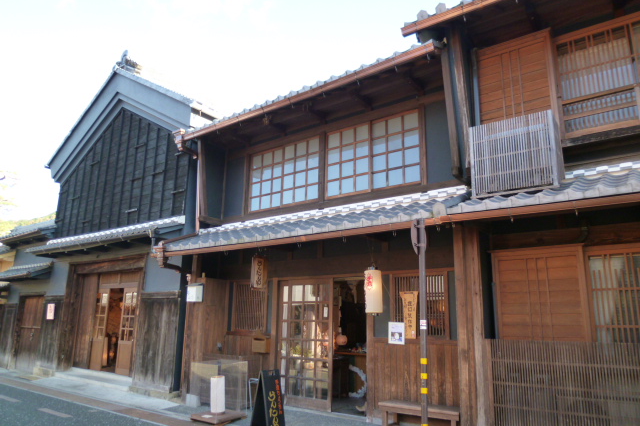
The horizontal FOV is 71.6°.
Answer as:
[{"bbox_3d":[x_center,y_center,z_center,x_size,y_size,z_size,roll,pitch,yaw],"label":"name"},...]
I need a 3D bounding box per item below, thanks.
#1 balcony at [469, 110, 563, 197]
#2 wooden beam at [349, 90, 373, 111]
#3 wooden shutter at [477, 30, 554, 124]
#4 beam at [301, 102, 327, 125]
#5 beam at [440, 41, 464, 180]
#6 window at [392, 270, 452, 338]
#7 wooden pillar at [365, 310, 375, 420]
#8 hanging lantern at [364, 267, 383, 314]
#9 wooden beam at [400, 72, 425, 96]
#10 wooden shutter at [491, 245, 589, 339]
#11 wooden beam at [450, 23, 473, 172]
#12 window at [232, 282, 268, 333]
[{"bbox_3d":[2.421,-0.647,5.507,0.964,0.928,0.459,-9,-18,35],"label":"balcony"},{"bbox_3d":[0.622,-1.795,6.994,0.120,0.140,0.600,-8,-16,36],"label":"wooden beam"},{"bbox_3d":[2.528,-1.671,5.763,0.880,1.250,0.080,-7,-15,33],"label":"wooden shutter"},{"bbox_3d":[-0.117,-1.762,7.764,0.133,0.214,0.592,-9,-18,35],"label":"beam"},{"bbox_3d":[1.694,-1.363,5.762,0.100,1.690,0.110,-8,-7,36],"label":"beam"},{"bbox_3d":[1.479,1.365,6.533,0.893,0.964,0.082,-9,-18,35],"label":"window"},{"bbox_3d":[0.736,2.020,6.397,0.125,1.840,0.120,-8,-16,36],"label":"wooden pillar"},{"bbox_3d":[0.718,1.036,5.930,0.245,0.610,0.245,1,-13,0],"label":"hanging lantern"},{"bbox_3d":[1.348,-1.902,6.464,0.120,0.140,0.600,-8,-16,36],"label":"wooden beam"},{"bbox_3d":[2.647,0.998,5.385,1.020,1.137,0.112,-9,-18,35],"label":"wooden shutter"},{"bbox_3d":[1.933,-1.581,5.979,0.117,2.111,0.122,-9,-18,35],"label":"wooden beam"},{"bbox_3d":[-1.342,1.795,8.535,0.928,0.964,0.082,-9,-18,35],"label":"window"}]

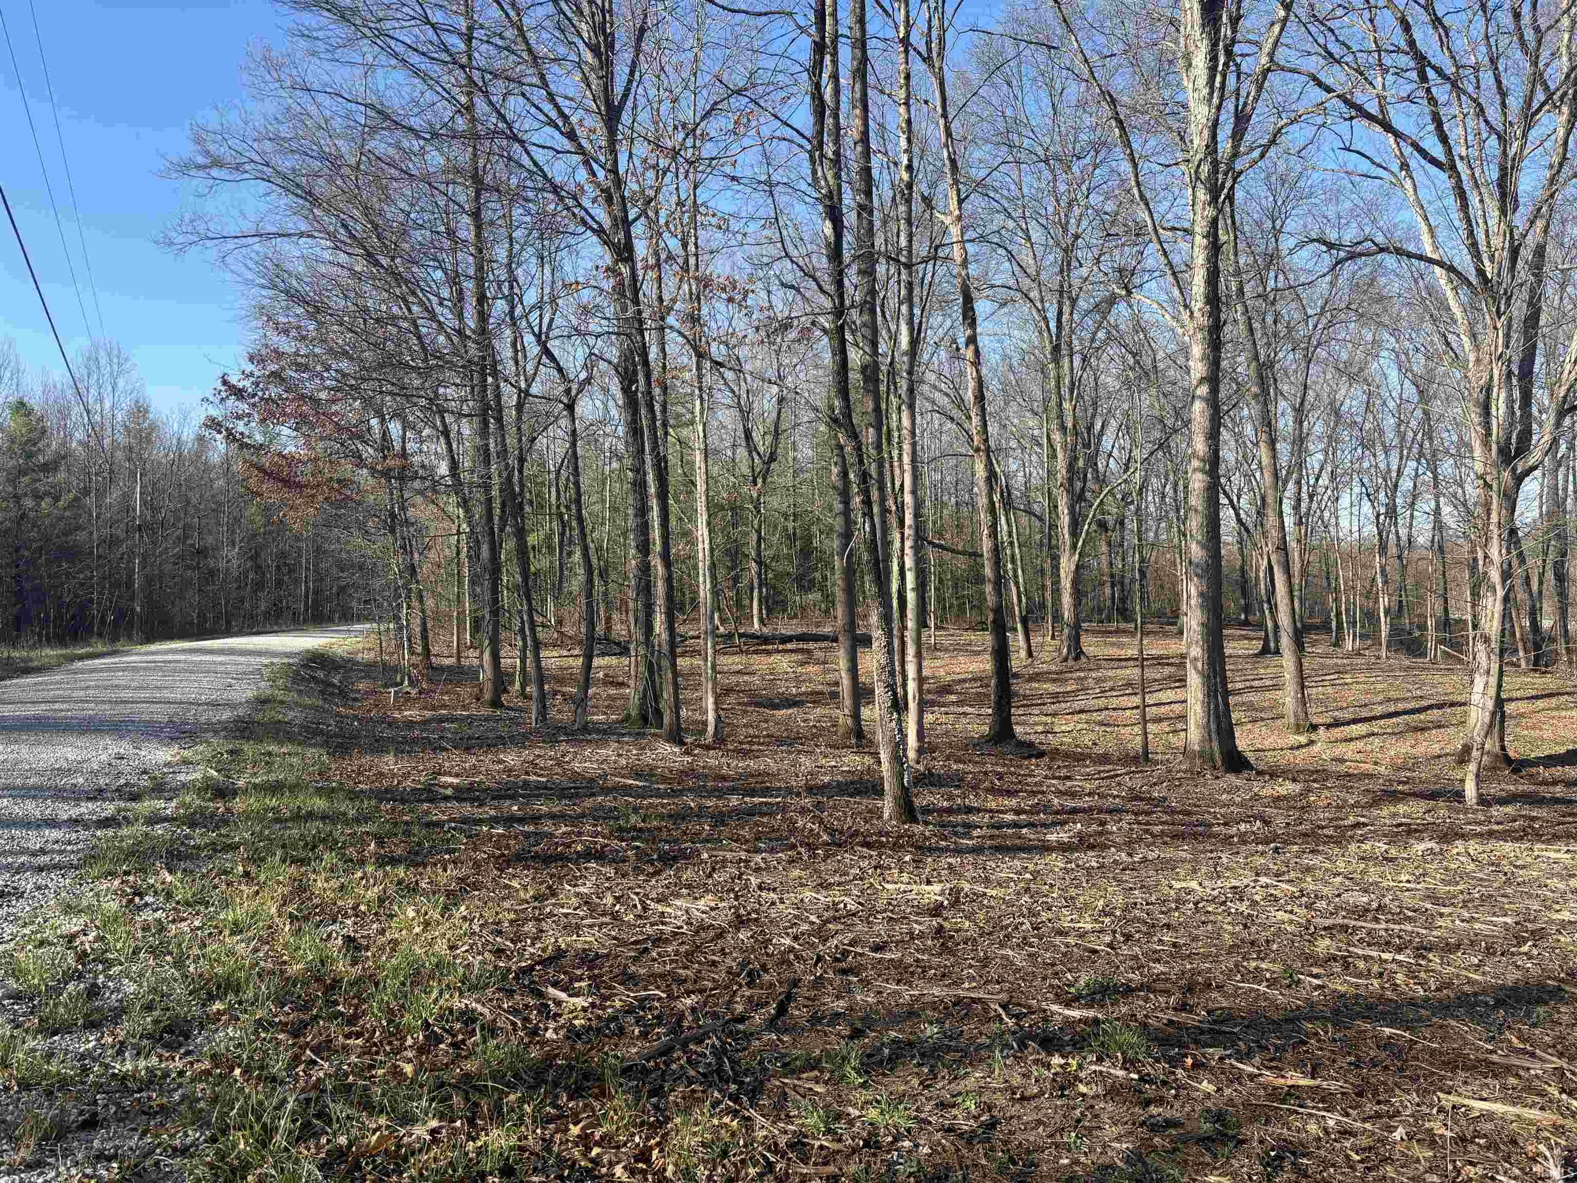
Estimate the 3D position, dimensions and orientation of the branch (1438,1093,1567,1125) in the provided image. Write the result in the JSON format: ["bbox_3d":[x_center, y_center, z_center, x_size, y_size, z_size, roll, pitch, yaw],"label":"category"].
[{"bbox_3d":[2.242,1.631,3.738,0.337,0.028,0.042,0,-1,34],"label":"branch"}]

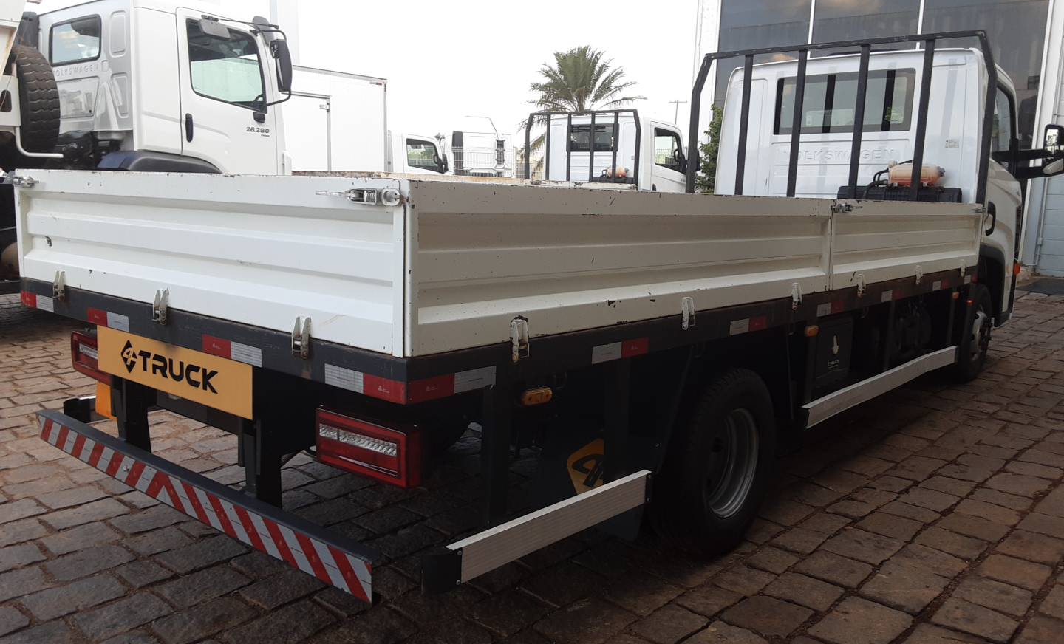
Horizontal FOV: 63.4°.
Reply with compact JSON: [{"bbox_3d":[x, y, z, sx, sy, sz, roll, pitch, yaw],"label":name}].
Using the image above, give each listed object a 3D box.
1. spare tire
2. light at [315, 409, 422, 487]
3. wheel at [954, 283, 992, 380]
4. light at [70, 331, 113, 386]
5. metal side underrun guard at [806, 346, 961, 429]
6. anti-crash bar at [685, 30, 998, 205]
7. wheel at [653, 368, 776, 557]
[{"bbox_3d":[-4.392,-1.824,7.348,1.045,1.045,0.290,8,11,37],"label":"spare tire"},{"bbox_3d":[-0.433,0.327,2.284,0.367,0.146,0.070,9,11,39],"label":"light"},{"bbox_3d":[3.522,0.060,7.026,0.240,0.785,0.790,9,11,39],"label":"wheel"},{"bbox_3d":[-1.641,0.136,3.288,0.367,0.148,0.070,9,11,39],"label":"light"},{"bbox_3d":[2.041,0.324,4.863,0.045,0.108,2.500,9,11,39],"label":"metal side underrun guard"},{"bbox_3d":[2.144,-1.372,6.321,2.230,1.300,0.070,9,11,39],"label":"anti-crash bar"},{"bbox_3d":[0.746,0.572,3.671,0.250,0.785,0.790,9,11,39],"label":"wheel"}]

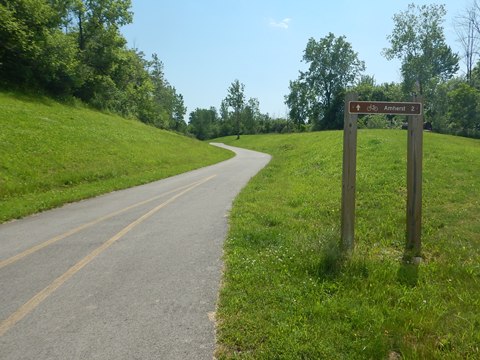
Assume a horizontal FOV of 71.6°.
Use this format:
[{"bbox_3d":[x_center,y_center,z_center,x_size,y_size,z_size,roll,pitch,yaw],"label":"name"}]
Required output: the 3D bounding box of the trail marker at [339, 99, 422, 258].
[{"bbox_3d":[1.800,-0.040,4.230,0.960,2.060,0.130,1,1,-3],"label":"trail marker"}]

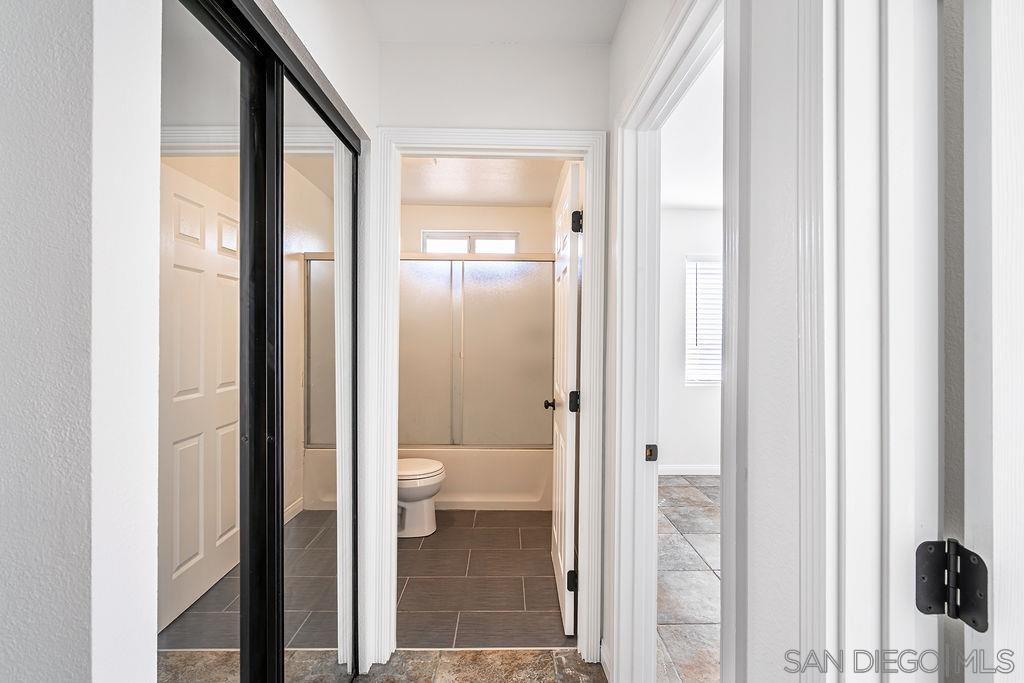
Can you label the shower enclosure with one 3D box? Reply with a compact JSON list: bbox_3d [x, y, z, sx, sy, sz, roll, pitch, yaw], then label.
[{"bbox_3d":[-0.427,0.304,3.716,1.529,1.905,0.680,0,0,-1],"label":"shower enclosure"}]

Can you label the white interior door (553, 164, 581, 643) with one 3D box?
[{"bbox_3d":[0.263,0.249,2.323,0.036,2.016,0.755,0,0,0],"label":"white interior door"}]

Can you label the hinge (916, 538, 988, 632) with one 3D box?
[{"bbox_3d":[0.516,0.290,0.536,0.045,0.091,0.046,0,0,-1],"label":"hinge"}]

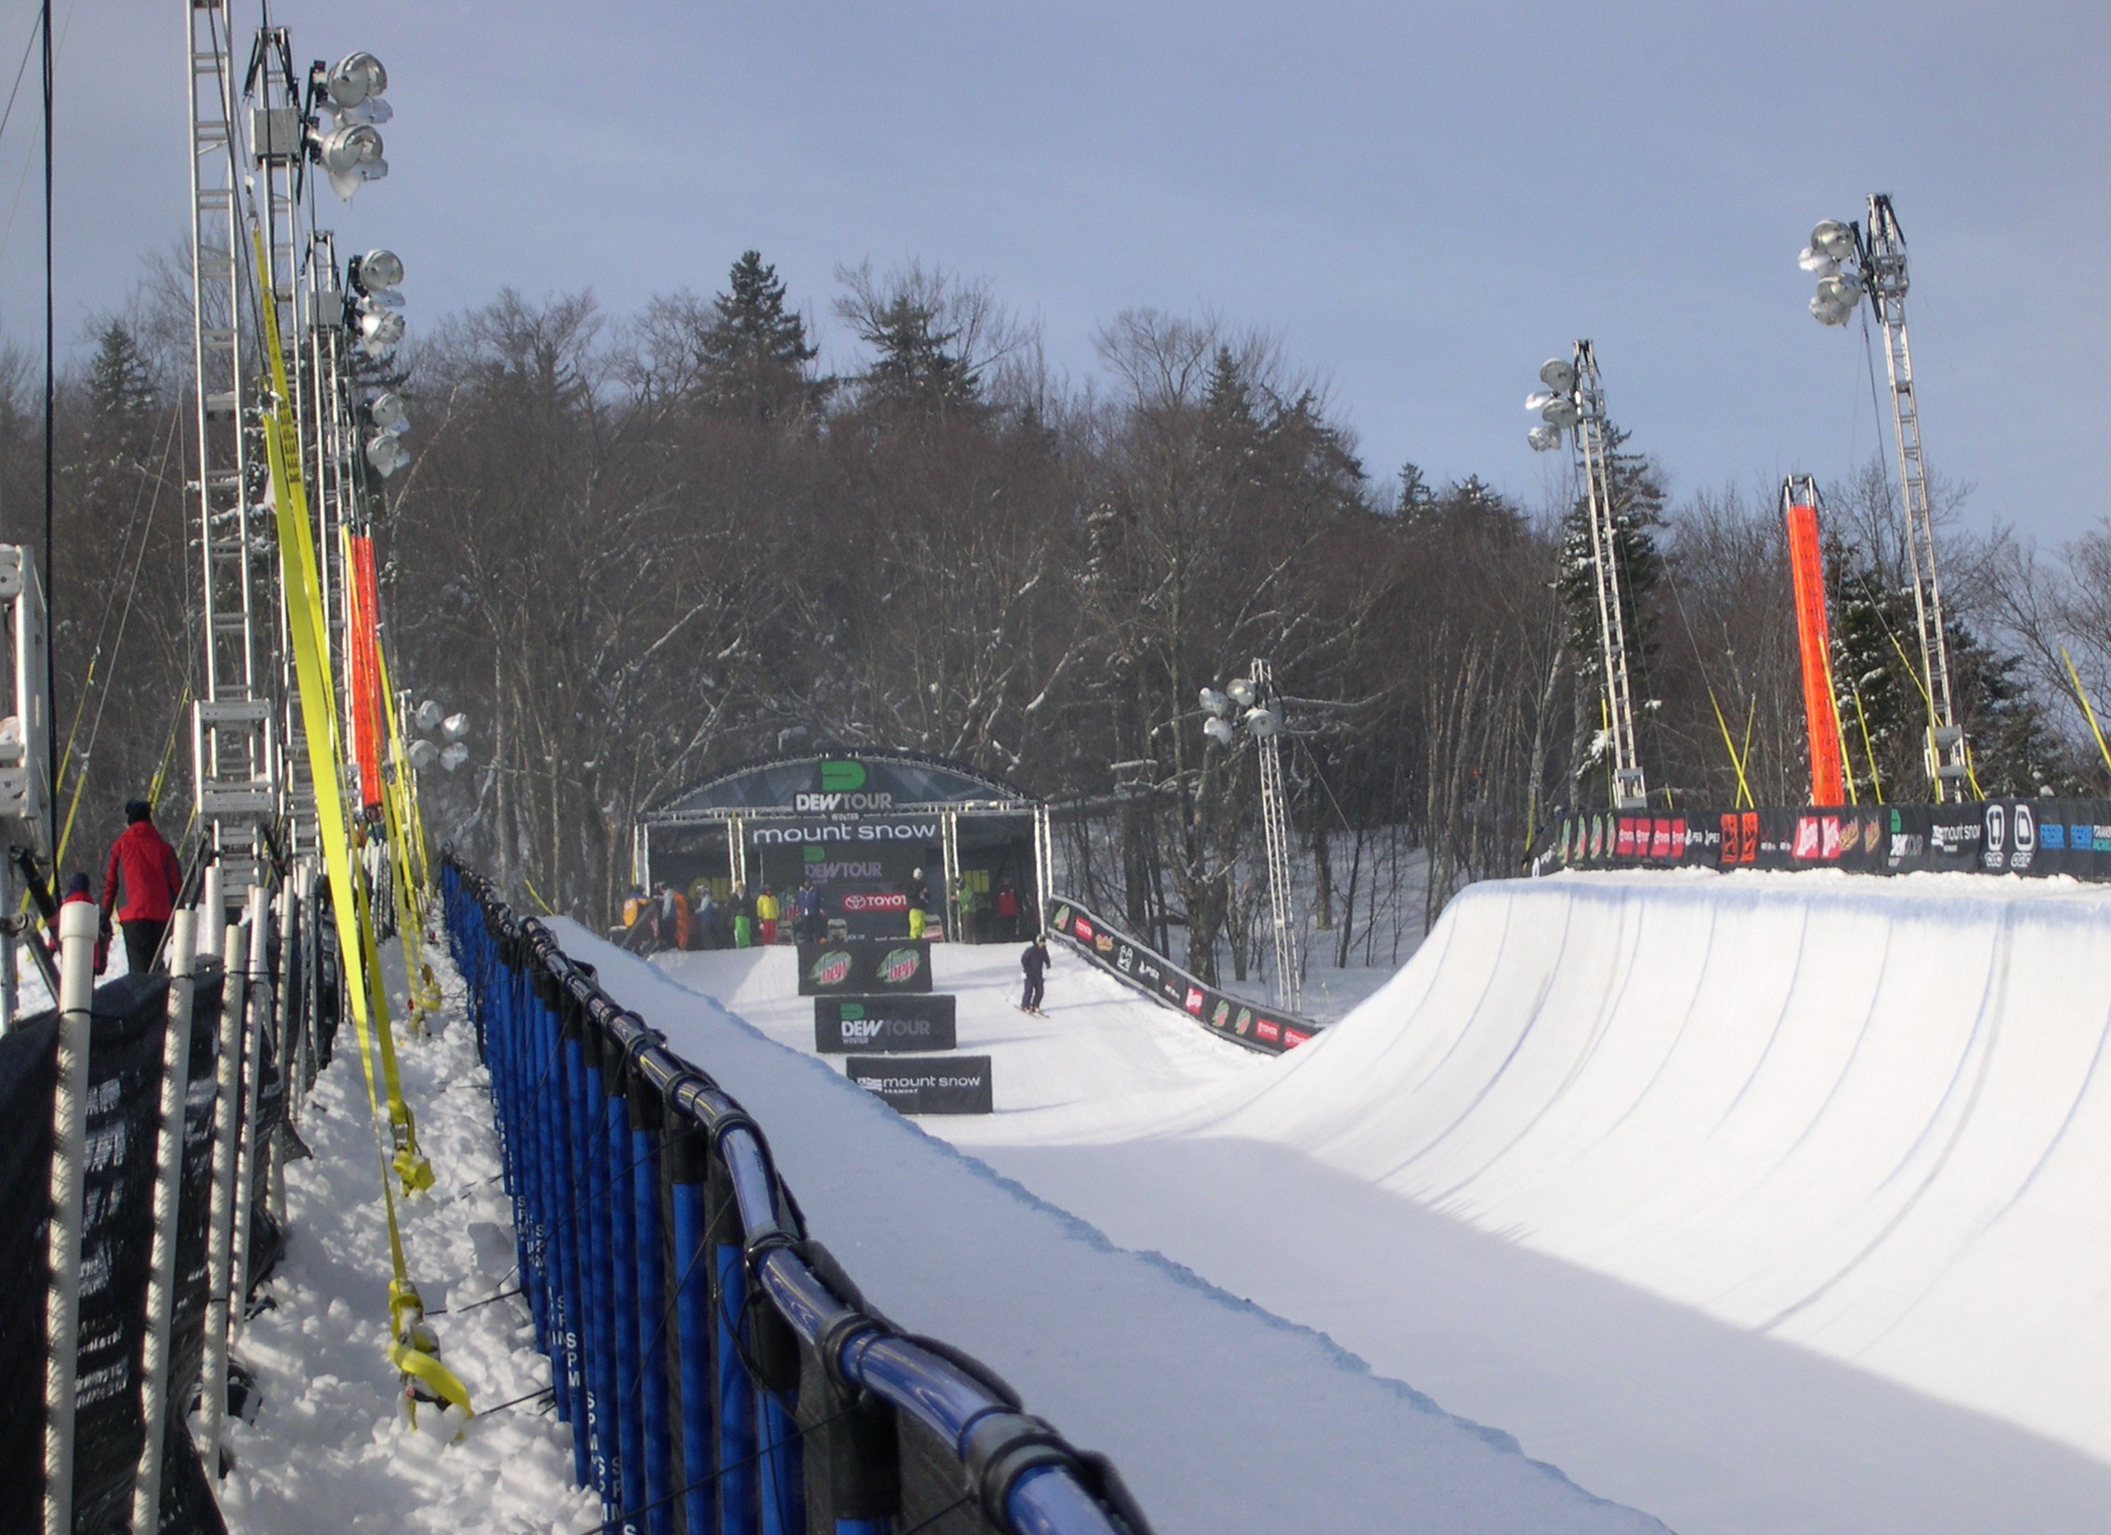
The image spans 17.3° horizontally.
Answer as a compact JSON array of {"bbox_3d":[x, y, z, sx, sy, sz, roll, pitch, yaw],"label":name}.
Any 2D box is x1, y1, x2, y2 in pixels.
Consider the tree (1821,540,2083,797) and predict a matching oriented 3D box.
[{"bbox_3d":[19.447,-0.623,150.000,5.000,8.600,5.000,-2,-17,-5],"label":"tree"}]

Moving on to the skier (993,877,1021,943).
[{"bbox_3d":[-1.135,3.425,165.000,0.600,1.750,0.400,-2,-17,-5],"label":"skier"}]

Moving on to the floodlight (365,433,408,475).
[{"bbox_3d":[-12.039,-5.634,125.000,0.660,0.600,0.570,-7,-17,11],"label":"floodlight"}]

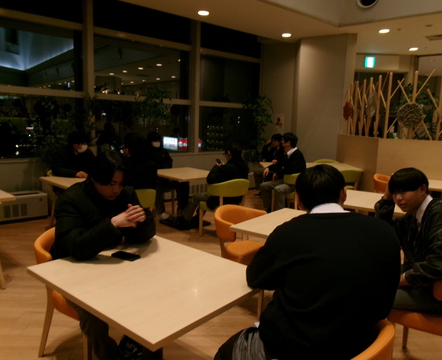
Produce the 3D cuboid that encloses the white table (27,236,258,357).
[{"bbox_3d":[-0.332,0.780,1.876,0.900,0.700,0.750,9,12,39],"label":"white table"}]

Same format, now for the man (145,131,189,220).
[{"bbox_3d":[-0.808,-0.072,5.519,0.780,1.230,0.520,9,12,41],"label":"man"}]

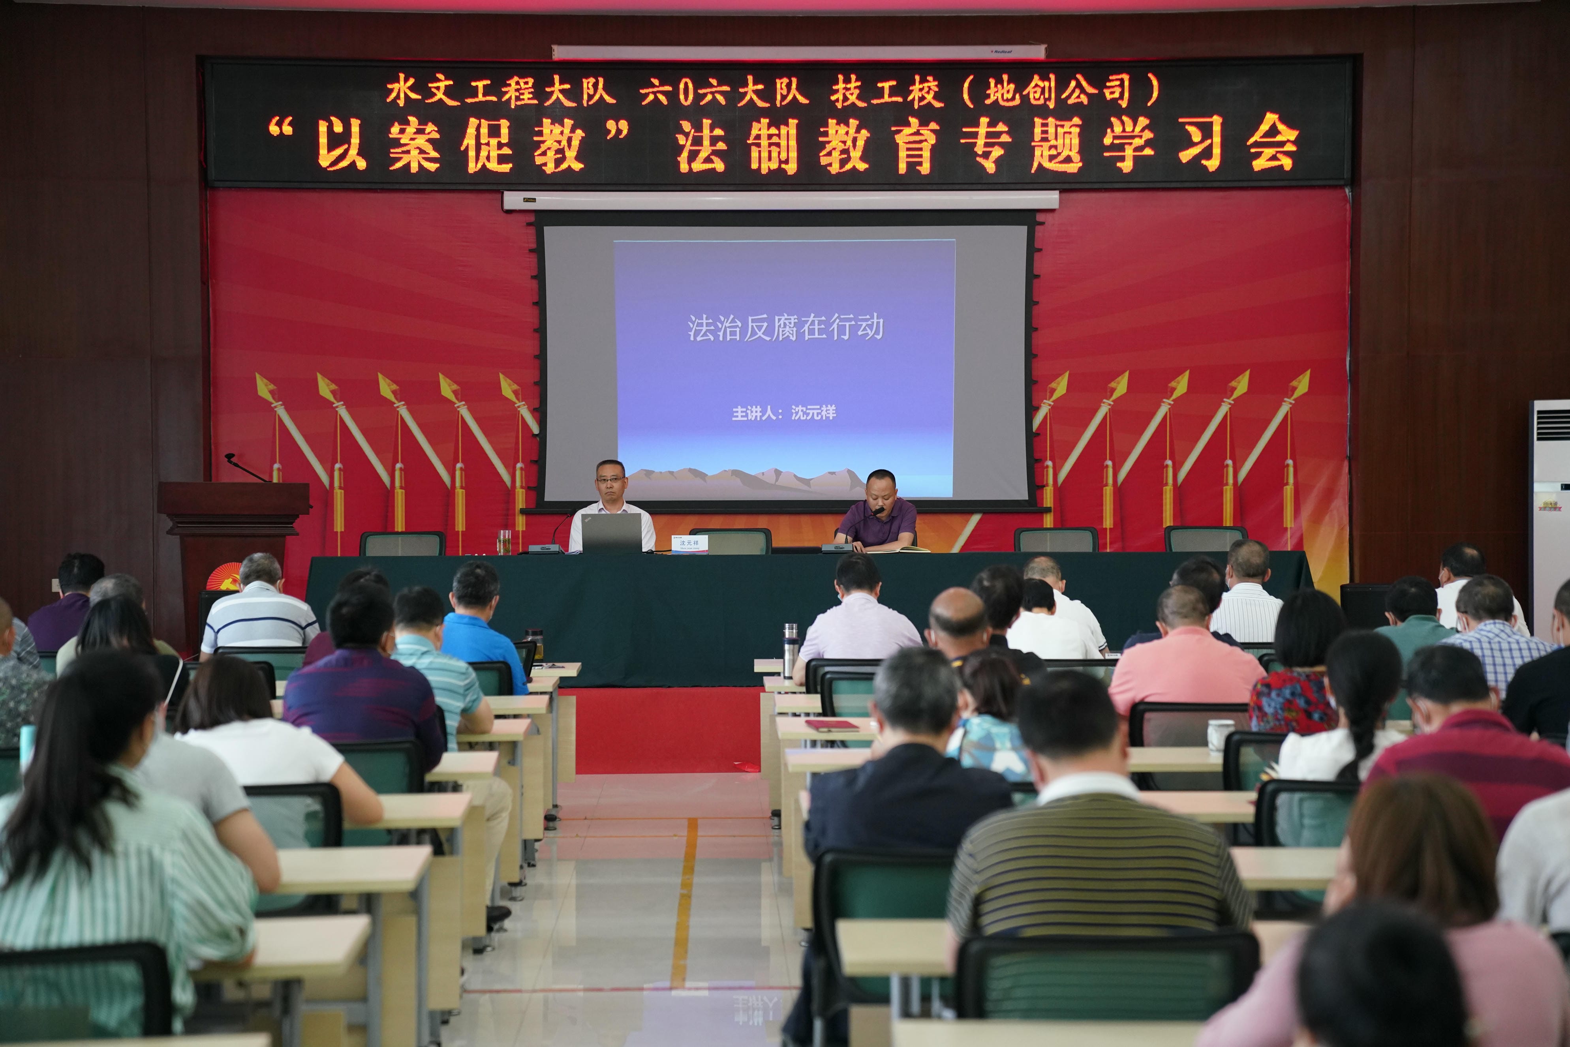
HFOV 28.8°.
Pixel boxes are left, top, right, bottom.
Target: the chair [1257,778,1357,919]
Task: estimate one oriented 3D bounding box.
[{"bbox_3d":[1.397,1.052,7.812,0.510,0.850,0.550,0,1,-1],"label":"chair"}]

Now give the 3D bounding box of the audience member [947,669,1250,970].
[{"bbox_3d":[0.552,0.867,5.380,0.530,1.230,0.780,0,0,-1],"label":"audience member"}]

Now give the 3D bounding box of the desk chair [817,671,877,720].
[{"bbox_3d":[0.386,0.999,11.780,0.490,0.885,0.570,0,1,-1],"label":"desk chair"}]

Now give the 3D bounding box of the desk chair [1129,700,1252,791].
[{"bbox_3d":[1.385,1.010,10.482,0.510,0.850,0.550,0,1,-1],"label":"desk chair"}]

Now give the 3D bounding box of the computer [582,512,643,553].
[{"bbox_3d":[-0.972,0.057,17.202,0.337,0.225,0.290,0,1,-1],"label":"computer"}]

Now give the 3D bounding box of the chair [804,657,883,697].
[{"bbox_3d":[0.319,0.989,12.700,0.490,0.885,0.570,0,1,-1],"label":"chair"}]

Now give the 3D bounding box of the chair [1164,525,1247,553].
[{"bbox_3d":[2.436,0.446,17.630,0.490,0.870,0.570,0,1,-1],"label":"chair"}]

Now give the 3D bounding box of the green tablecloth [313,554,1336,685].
[{"bbox_3d":[0.131,0.523,17.200,5.600,0.750,0.620,0,1,-1],"label":"green tablecloth"}]

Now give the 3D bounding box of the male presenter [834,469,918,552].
[{"bbox_3d":[0.519,0.294,17.350,0.500,1.200,0.750,0,1,-1],"label":"male presenter"}]

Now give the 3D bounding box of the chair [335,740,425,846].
[{"bbox_3d":[-1.353,1.058,9.370,0.500,0.813,0.550,0,0,-1],"label":"chair"}]

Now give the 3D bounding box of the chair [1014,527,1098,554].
[{"bbox_3d":[1.594,0.460,17.950,0.510,0.880,0.550,0,0,-1],"label":"chair"}]

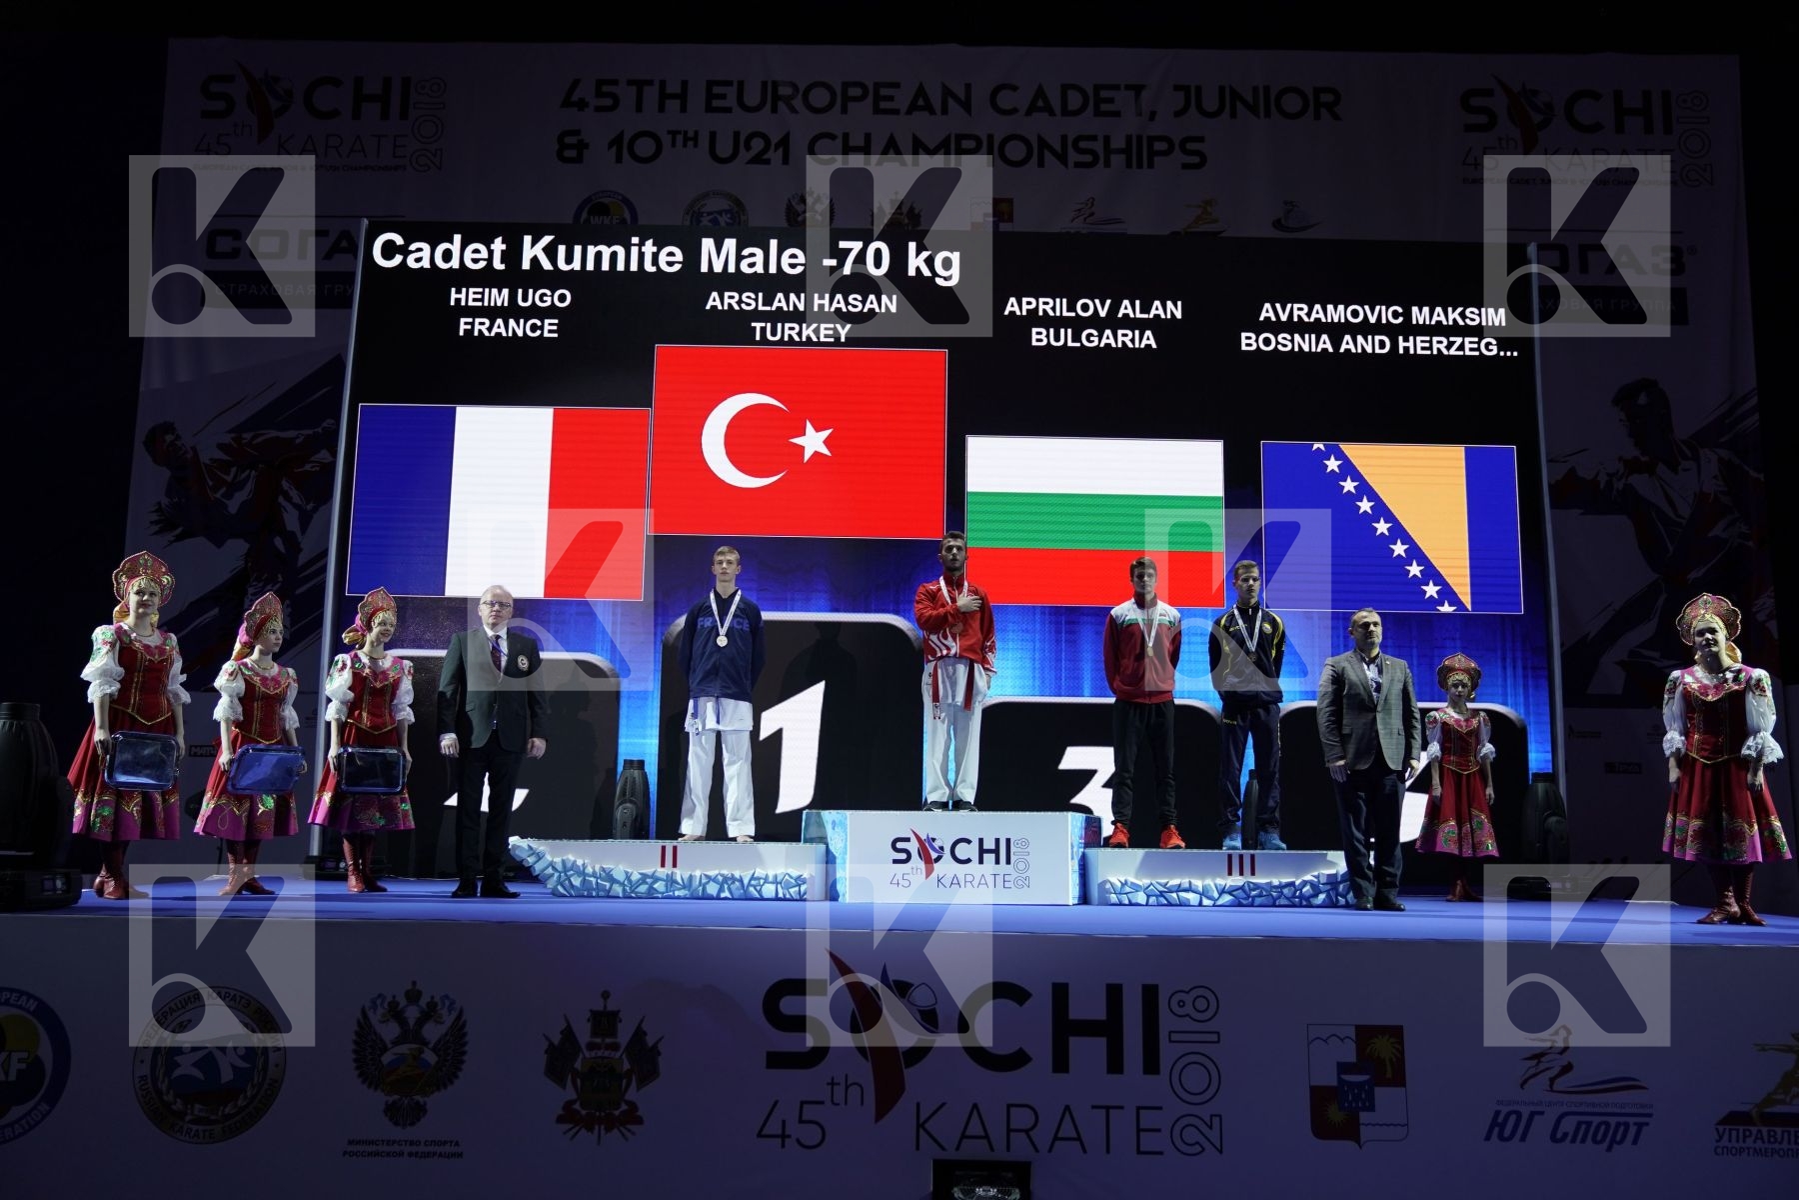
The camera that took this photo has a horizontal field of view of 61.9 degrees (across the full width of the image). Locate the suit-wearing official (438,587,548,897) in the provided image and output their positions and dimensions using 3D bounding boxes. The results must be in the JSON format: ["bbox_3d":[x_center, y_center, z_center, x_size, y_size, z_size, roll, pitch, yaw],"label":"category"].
[{"bbox_3d":[-2.351,0.806,8.677,0.610,1.780,0.340,3,-9,-12],"label":"suit-wearing official"}]

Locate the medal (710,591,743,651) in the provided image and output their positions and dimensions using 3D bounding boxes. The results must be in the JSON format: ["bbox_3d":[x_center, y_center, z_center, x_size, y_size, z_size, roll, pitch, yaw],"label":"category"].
[{"bbox_3d":[-1.040,0.116,8.997,0.198,0.370,0.120,1,-8,-2],"label":"medal"}]

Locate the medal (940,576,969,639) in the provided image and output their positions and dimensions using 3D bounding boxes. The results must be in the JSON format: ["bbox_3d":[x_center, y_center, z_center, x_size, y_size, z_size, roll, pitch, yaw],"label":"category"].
[{"bbox_3d":[0.333,0.047,9.061,0.174,0.386,0.120,1,-8,0],"label":"medal"}]

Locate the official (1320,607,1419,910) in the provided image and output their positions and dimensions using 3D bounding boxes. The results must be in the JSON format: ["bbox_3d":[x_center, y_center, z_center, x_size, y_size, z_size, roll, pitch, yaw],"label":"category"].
[{"bbox_3d":[2.760,0.920,8.809,0.580,1.750,0.340,0,-8,3],"label":"official"}]

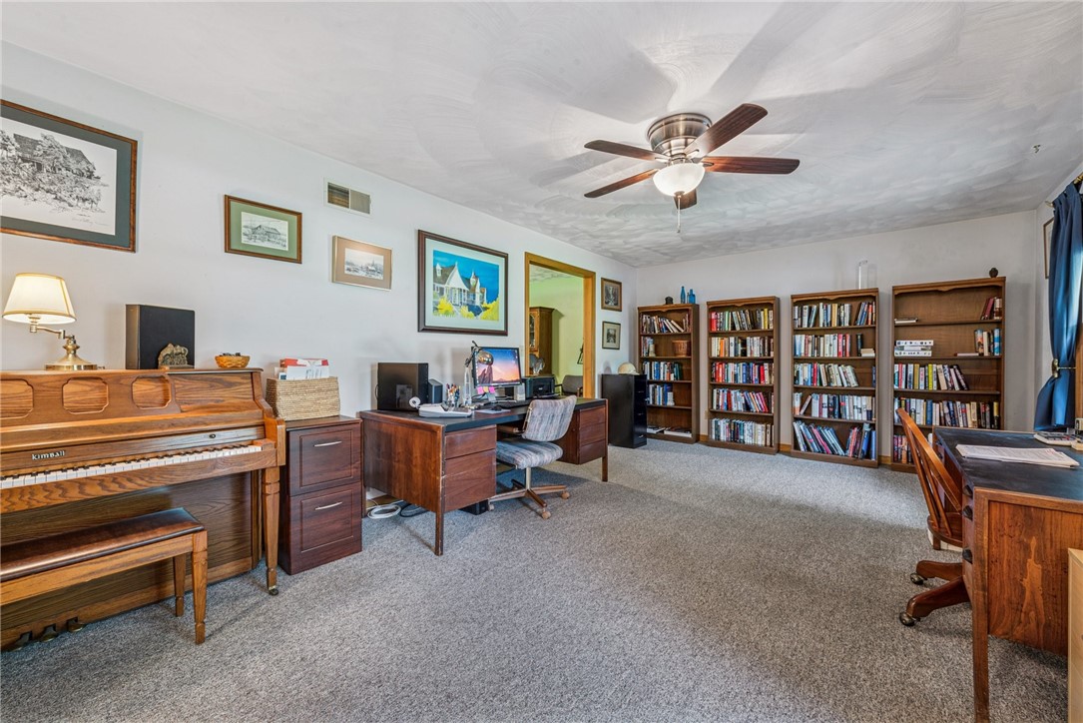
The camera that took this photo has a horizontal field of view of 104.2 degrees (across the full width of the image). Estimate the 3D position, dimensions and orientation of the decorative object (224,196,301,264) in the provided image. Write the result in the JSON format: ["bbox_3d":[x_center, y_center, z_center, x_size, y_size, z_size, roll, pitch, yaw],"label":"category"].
[{"bbox_3d":[-1.616,-0.762,2.476,0.025,0.318,0.400,0,1,39],"label":"decorative object"}]

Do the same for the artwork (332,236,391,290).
[{"bbox_3d":[-1.235,-0.676,2.951,0.030,0.308,0.415,0,1,39],"label":"artwork"}]

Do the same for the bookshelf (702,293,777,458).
[{"bbox_3d":[2.465,0.165,5.154,0.764,1.809,0.258,0,1,39],"label":"bookshelf"}]

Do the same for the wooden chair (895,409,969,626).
[{"bbox_3d":[1.851,0.676,1.732,0.590,0.870,0.520,1,1,45],"label":"wooden chair"}]

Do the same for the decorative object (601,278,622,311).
[{"bbox_3d":[0.947,-0.881,5.644,0.028,0.408,0.552,0,1,39],"label":"decorative object"}]

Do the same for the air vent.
[{"bbox_3d":[-1.309,-1.108,2.886,0.022,0.185,0.351,0,1,39],"label":"air vent"}]

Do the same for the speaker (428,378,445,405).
[{"bbox_3d":[-0.834,0.269,3.385,0.130,0.175,0.090,0,1,42],"label":"speaker"}]

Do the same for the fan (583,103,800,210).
[{"bbox_3d":[0.804,-1.154,2.462,1.254,0.383,1.254,0,1,39],"label":"fan"}]

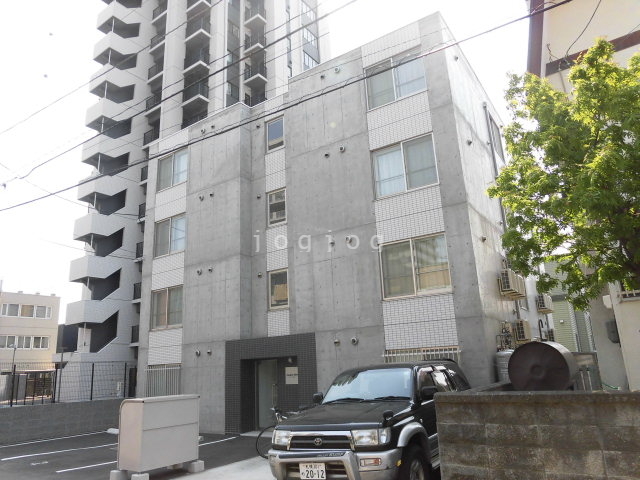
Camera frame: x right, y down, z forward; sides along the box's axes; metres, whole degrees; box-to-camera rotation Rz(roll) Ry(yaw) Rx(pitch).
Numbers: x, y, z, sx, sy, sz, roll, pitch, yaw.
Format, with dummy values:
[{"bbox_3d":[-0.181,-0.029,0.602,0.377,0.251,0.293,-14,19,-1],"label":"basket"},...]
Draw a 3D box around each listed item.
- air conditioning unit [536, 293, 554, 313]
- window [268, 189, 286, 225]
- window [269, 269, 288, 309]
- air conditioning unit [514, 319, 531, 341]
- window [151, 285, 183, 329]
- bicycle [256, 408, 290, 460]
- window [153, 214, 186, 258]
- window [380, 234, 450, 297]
[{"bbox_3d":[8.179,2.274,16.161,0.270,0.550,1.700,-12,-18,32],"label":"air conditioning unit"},{"bbox_3d":[-1.316,-0.973,13.808,0.780,1.160,0.120,-12,-18,32],"label":"window"},{"bbox_3d":[-1.196,1.466,13.159,0.780,1.160,0.120,-12,-18,32],"label":"window"},{"bbox_3d":[5.353,2.376,11.717,0.240,0.540,0.800,-12,-18,32],"label":"air conditioning unit"},{"bbox_3d":[-5.152,2.308,15.034,1.690,1.360,0.120,-12,-18,32],"label":"window"},{"bbox_3d":[-0.479,3.981,9.236,1.680,1.020,0.570,2,-15,-16],"label":"bicycle"},{"bbox_3d":[-5.274,-0.112,15.680,1.690,1.360,0.120,-12,-18,32],"label":"window"},{"bbox_3d":[2.198,0.646,10.306,1.680,1.360,0.110,-12,-17,32],"label":"window"}]

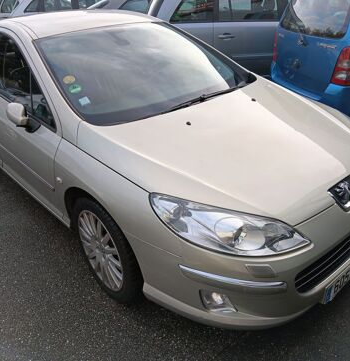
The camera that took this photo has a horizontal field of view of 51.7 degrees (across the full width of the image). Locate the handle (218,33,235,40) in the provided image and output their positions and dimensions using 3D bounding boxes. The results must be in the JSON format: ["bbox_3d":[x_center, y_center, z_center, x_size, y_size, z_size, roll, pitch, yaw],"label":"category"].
[{"bbox_3d":[0.815,-2.250,5.659,0.235,0.070,0.055,-2,28,0],"label":"handle"}]

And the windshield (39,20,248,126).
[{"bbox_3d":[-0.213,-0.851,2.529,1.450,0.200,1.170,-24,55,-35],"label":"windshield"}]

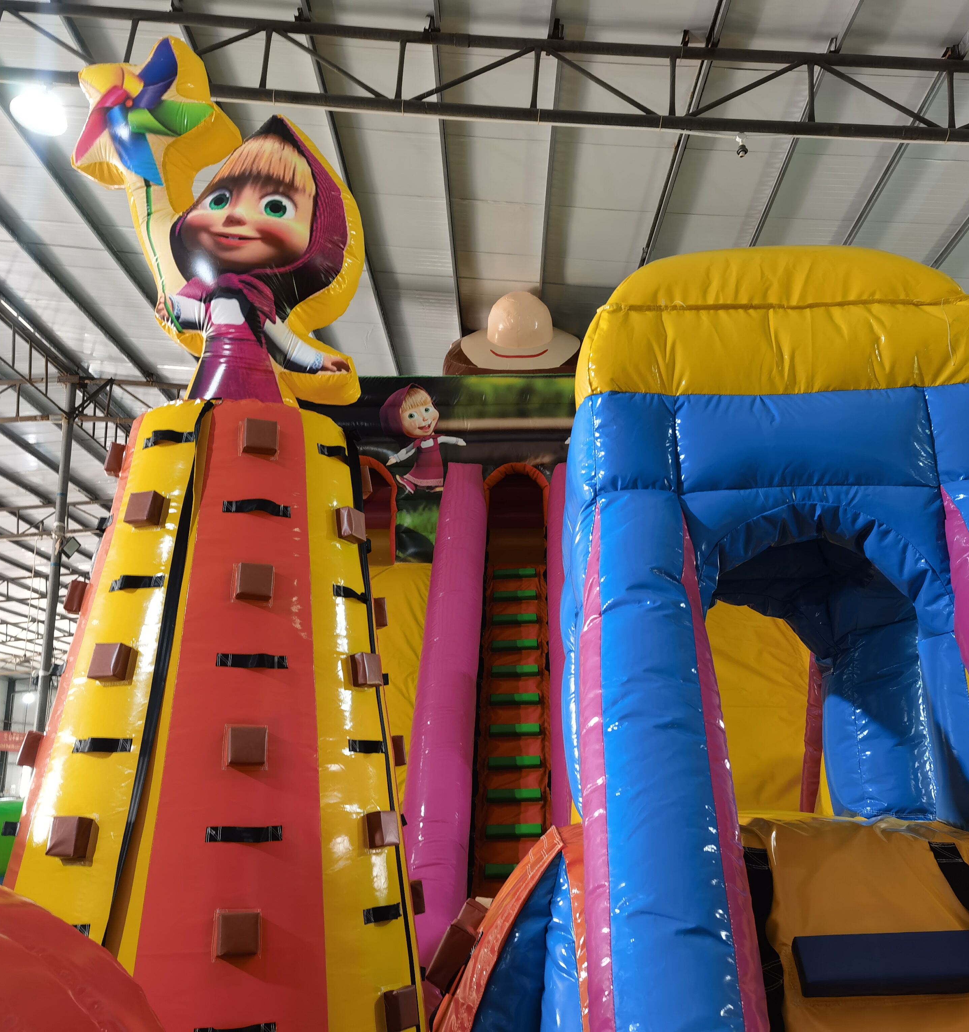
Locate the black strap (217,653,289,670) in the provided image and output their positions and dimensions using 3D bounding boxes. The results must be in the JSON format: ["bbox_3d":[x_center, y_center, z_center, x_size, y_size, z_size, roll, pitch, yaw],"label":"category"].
[{"bbox_3d":[-0.887,0.558,4.107,0.270,0.053,0.035,4,-23,-17],"label":"black strap"}]

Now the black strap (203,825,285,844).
[{"bbox_3d":[-0.864,1.145,3.864,0.270,0.053,0.035,4,-23,-17],"label":"black strap"}]

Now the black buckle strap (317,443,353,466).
[{"bbox_3d":[-0.661,-0.272,4.747,0.035,0.053,0.270,-16,-19,23],"label":"black buckle strap"}]

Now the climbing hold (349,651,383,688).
[{"bbox_3d":[-0.492,0.639,4.454,0.085,0.145,0.145,-16,-18,21],"label":"climbing hold"}]

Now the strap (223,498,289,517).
[{"bbox_3d":[-0.922,-0.032,4.348,0.270,0.053,0.035,4,-23,-17],"label":"strap"}]

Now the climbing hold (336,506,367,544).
[{"bbox_3d":[-0.579,0.038,4.662,0.085,0.145,0.145,-16,-18,21],"label":"climbing hold"}]

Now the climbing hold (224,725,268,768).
[{"bbox_3d":[-0.876,0.851,3.958,0.145,0.145,0.085,4,-23,-17],"label":"climbing hold"}]

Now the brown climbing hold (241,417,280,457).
[{"bbox_3d":[-0.928,-0.324,4.443,0.145,0.145,0.085,4,-23,-17],"label":"brown climbing hold"}]

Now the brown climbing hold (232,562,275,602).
[{"bbox_3d":[-0.906,0.259,4.200,0.145,0.145,0.085,4,-23,-17],"label":"brown climbing hold"}]

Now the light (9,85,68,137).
[{"bbox_3d":[-3.718,-3.430,9.000,0.450,0.300,0.450,0,-13,0],"label":"light"}]

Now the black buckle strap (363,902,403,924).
[{"bbox_3d":[-0.390,1.535,4.146,0.035,0.053,0.270,-16,-19,23],"label":"black buckle strap"}]

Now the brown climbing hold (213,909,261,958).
[{"bbox_3d":[-0.855,1.442,3.712,0.145,0.145,0.085,4,-23,-17],"label":"brown climbing hold"}]

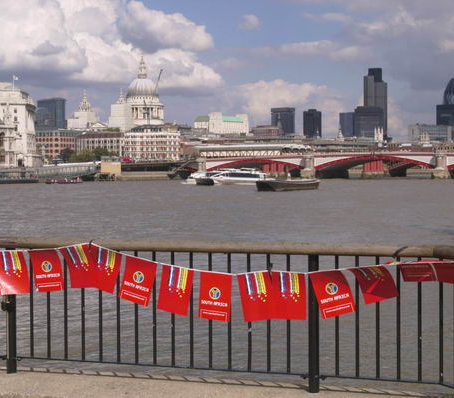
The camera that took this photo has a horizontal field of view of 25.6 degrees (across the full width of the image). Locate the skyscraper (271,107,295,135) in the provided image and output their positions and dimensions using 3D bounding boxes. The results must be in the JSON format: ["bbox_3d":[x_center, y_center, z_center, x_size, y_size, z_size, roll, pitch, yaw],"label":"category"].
[{"bbox_3d":[106.390,-122.796,1880.000,45.000,99.000,36.000,0,2,3],"label":"skyscraper"}]

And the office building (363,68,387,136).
[{"bbox_3d":[307.432,-177.761,2060.000,47.000,183.000,46.000,0,2,8],"label":"office building"}]

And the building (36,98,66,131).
[{"bbox_3d":[-314.121,-118.776,1787.000,40.000,125.000,32.000,0,2,24],"label":"building"}]

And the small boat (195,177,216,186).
[{"bbox_3d":[-6.780,-5.330,315.000,6.000,2.000,2.300,-2,2,-37],"label":"small boat"}]

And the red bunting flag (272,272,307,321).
[{"bbox_3d":[0.368,0.579,5.959,0.210,0.287,0.035,0,2,18],"label":"red bunting flag"}]

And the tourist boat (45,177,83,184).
[{"bbox_3d":[-59.408,-6.763,365.000,12.000,2.300,2.000,-1,2,-23],"label":"tourist boat"}]

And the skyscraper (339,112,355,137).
[{"bbox_3d":[268.425,-136.006,2170.000,45.000,104.000,42.000,0,2,6],"label":"skyscraper"}]

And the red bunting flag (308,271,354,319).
[{"bbox_3d":[0.640,0.579,6.060,0.215,0.300,0.055,-10,16,20],"label":"red bunting flag"}]

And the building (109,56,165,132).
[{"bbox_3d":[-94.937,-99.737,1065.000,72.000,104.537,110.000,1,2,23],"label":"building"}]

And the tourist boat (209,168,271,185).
[{"bbox_3d":[4.764,-7.392,328.000,22.000,5.000,5.500,-1,2,-30],"label":"tourist boat"}]

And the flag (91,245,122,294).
[{"bbox_3d":[-0.760,0.447,6.326,0.205,0.260,0.040,12,2,18],"label":"flag"}]

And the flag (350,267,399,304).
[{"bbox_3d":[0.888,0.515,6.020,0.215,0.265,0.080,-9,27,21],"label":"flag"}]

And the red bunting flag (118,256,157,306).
[{"bbox_3d":[-0.583,0.532,6.470,0.212,0.300,0.045,11,12,15],"label":"red bunting flag"}]

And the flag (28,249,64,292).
[{"bbox_3d":[-1.224,0.487,6.750,0.205,0.280,0.050,-5,2,12],"label":"flag"}]

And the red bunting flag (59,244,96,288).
[{"bbox_3d":[-0.954,0.442,6.391,0.205,0.260,0.040,-11,2,18],"label":"red bunting flag"}]

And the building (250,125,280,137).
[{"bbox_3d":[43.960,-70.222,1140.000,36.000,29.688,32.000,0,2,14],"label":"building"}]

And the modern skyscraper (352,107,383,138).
[{"bbox_3d":[273.568,-125.002,1910.000,55.000,102.000,42.000,0,2,8],"label":"modern skyscraper"}]

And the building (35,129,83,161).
[{"bbox_3d":[-122.957,-37.481,720.000,36.000,26.000,22.000,0,2,-6],"label":"building"}]

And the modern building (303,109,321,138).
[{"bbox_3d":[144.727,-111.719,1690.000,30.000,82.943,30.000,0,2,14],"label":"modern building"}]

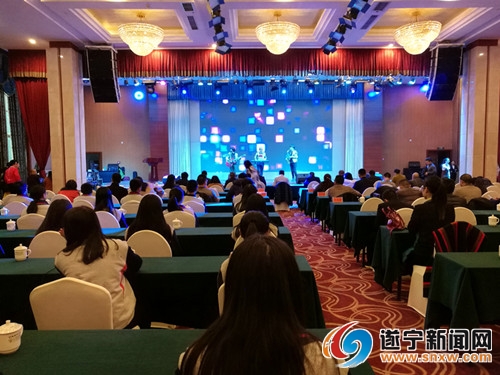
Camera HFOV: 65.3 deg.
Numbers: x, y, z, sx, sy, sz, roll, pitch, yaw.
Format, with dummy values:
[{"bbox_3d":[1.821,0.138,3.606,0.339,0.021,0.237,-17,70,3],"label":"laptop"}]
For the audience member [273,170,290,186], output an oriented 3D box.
[{"bbox_3d":[1.081,0.094,13.478,0.530,1.320,0.750,0,3,0],"label":"audience member"}]

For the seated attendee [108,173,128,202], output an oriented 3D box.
[{"bbox_3d":[-2.877,0.358,8.641,0.500,1.340,0.780,0,4,4],"label":"seated attendee"}]

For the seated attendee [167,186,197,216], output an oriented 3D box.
[{"bbox_3d":[-0.958,0.584,5.593,0.480,1.250,0.750,0,3,0],"label":"seated attendee"}]

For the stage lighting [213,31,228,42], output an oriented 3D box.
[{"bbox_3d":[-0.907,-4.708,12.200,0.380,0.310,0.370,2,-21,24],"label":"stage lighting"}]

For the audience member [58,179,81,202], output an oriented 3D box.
[{"bbox_3d":[-3.656,0.415,7.900,0.480,1.180,0.720,0,4,6],"label":"audience member"}]

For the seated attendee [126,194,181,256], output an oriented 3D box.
[{"bbox_3d":[-1.035,0.686,4.303,0.480,1.240,0.760,0,4,3],"label":"seated attendee"}]

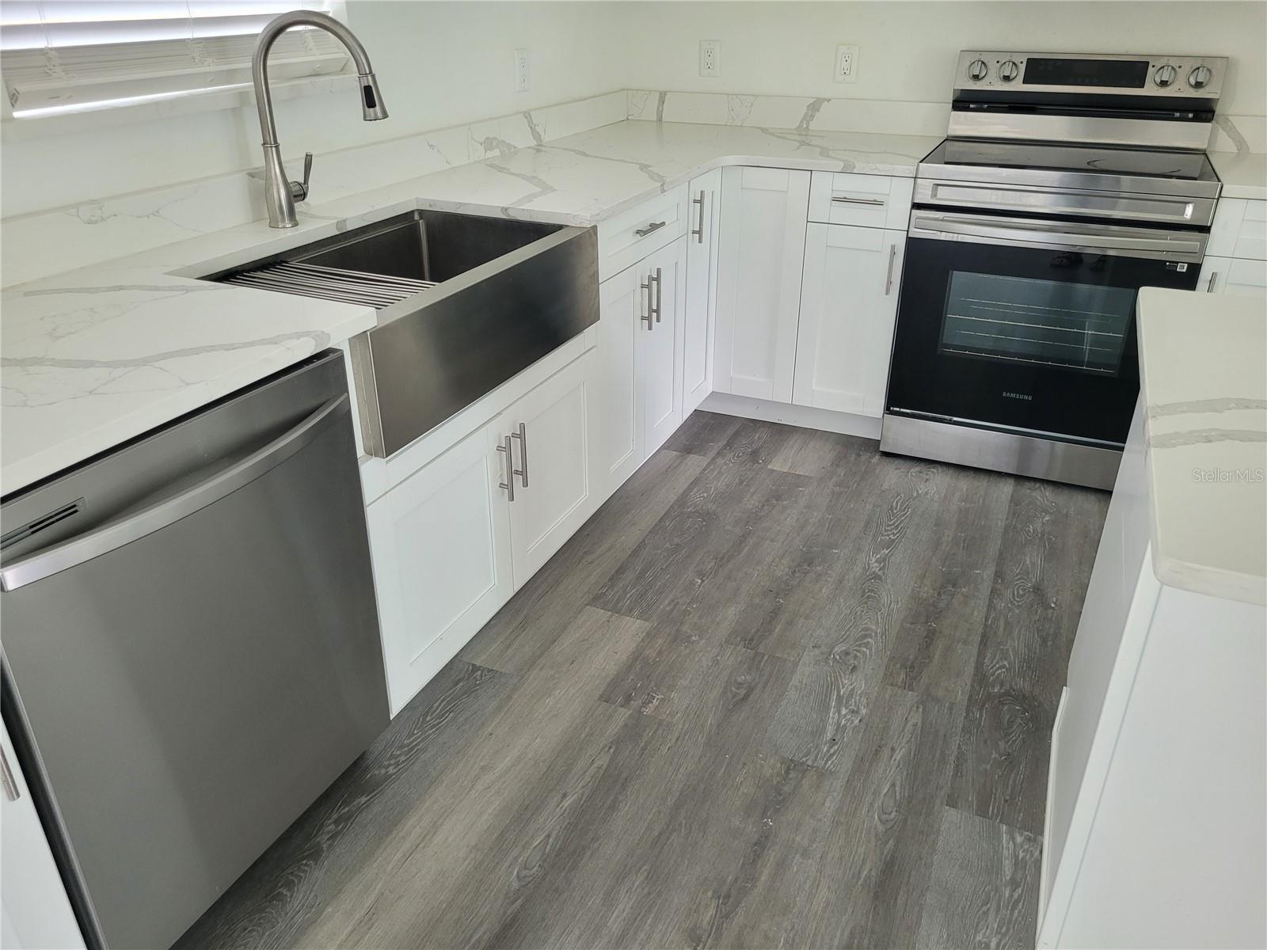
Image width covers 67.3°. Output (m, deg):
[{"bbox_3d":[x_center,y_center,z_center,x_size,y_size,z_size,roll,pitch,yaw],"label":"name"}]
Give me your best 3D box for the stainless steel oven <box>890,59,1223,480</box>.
[{"bbox_3d":[1.276,-0.646,2.954,0.756,1.179,0.705,11,29,21],"label":"stainless steel oven"}]

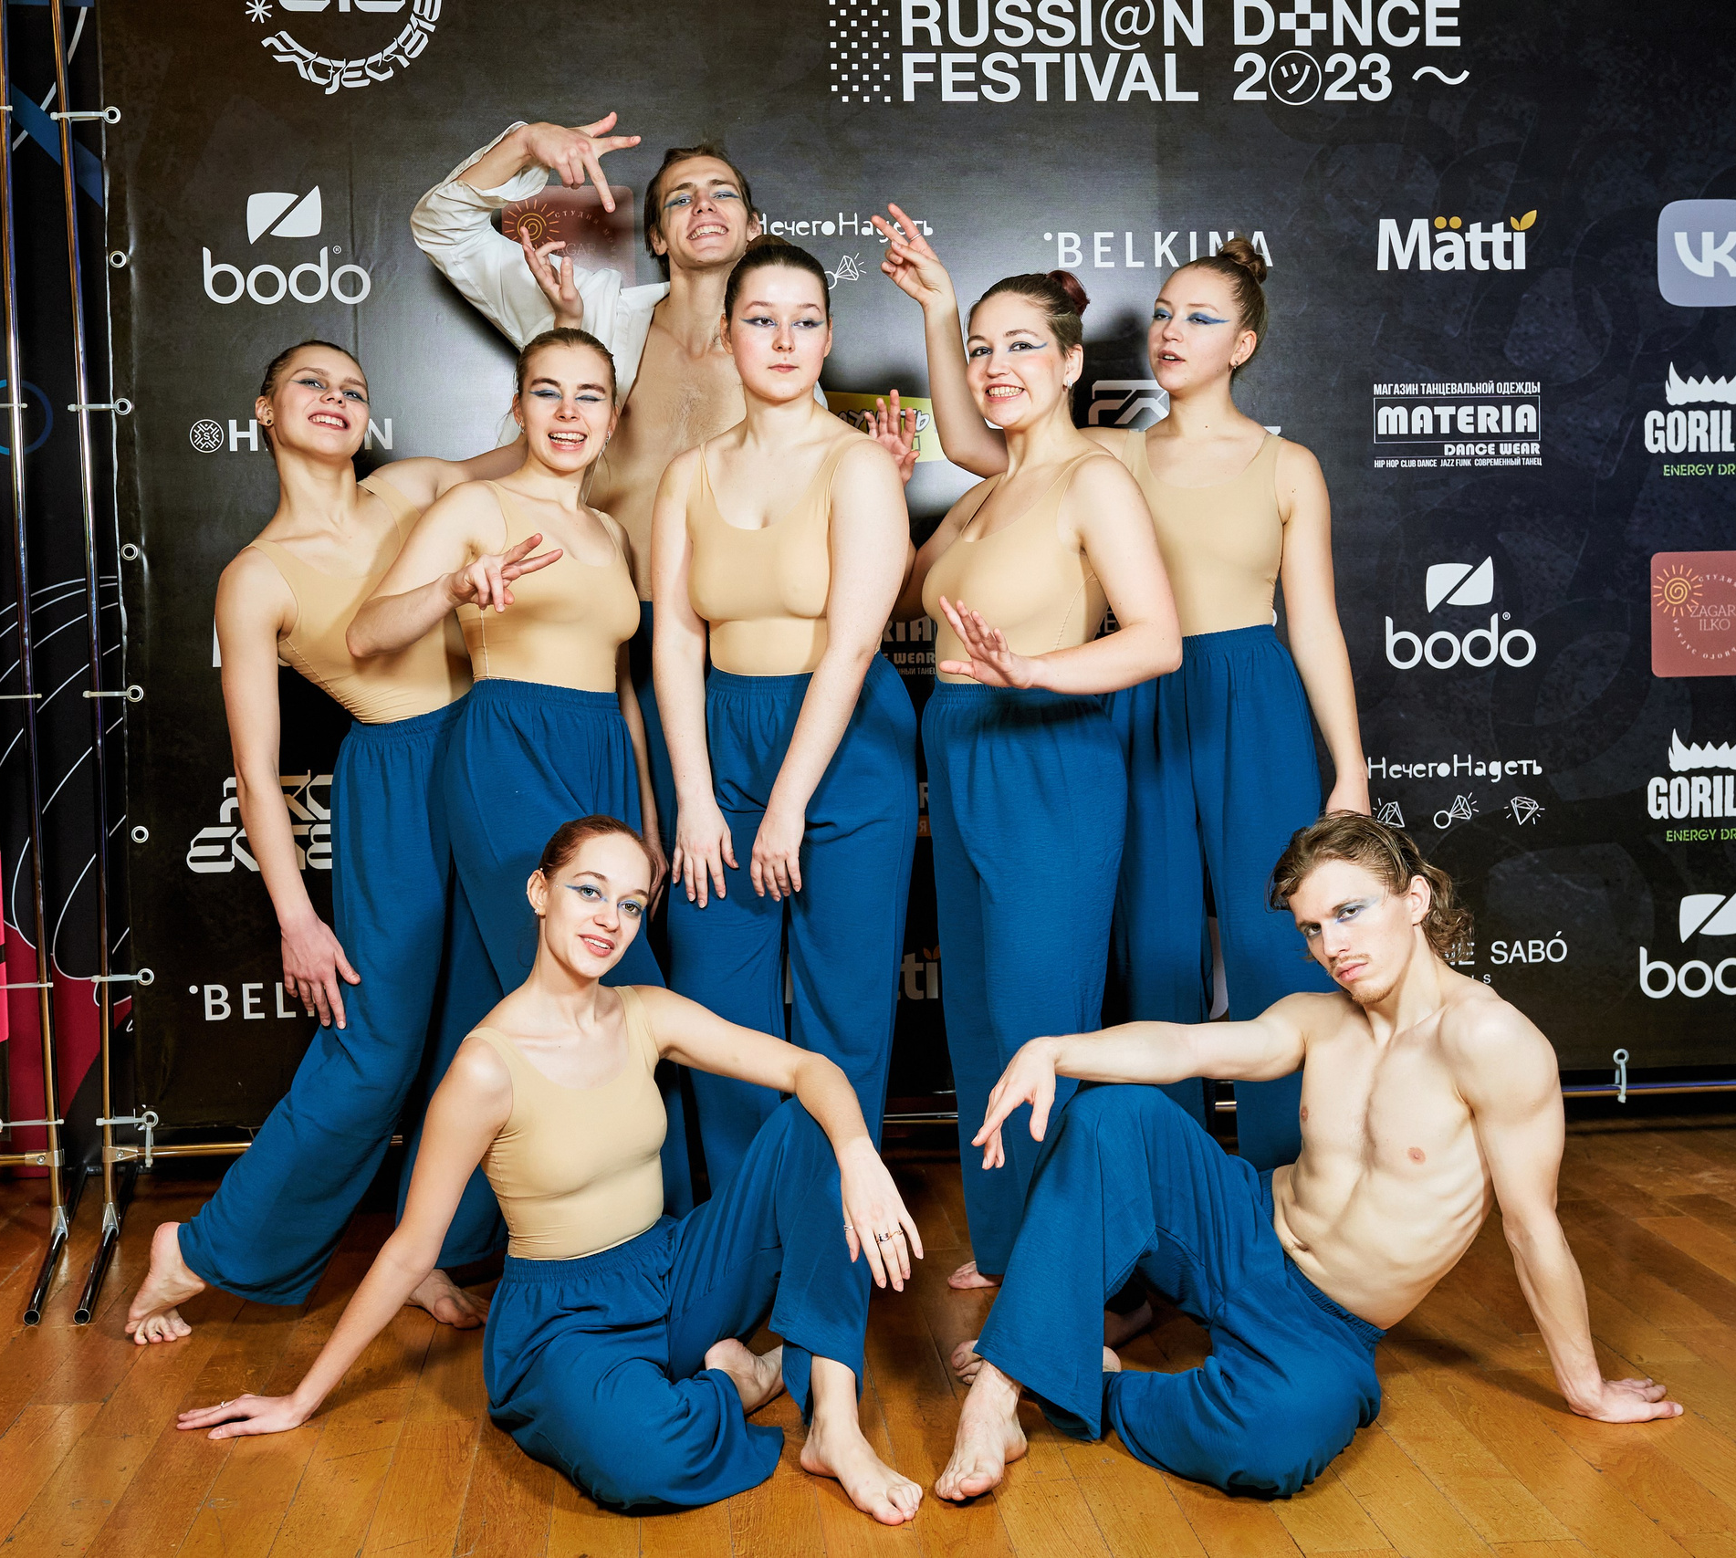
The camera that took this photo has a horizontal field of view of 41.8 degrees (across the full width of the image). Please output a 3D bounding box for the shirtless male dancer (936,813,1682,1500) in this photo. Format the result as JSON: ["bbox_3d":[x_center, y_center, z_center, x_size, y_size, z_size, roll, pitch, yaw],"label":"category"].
[{"bbox_3d":[0.500,0.453,3.009,0.870,0.810,0.870,1,4,41],"label":"shirtless male dancer"}]

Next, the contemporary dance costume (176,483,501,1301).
[{"bbox_3d":[-0.836,0.179,3.594,0.500,1.290,0.440,-3,3,-28],"label":"contemporary dance costume"}]

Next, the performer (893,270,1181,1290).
[{"bbox_3d":[0.261,0.025,3.527,0.540,1.620,0.460,1,4,36],"label":"performer"}]

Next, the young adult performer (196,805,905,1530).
[{"bbox_3d":[-0.420,0.469,2.969,0.930,0.820,0.620,-2,3,-15],"label":"young adult performer"}]

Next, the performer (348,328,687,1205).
[{"bbox_3d":[-0.498,0.092,3.409,0.460,1.530,0.460,-3,4,-35],"label":"performer"}]

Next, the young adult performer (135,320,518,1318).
[{"bbox_3d":[-0.809,0.058,3.607,0.680,1.590,0.500,-3,3,-28],"label":"young adult performer"}]

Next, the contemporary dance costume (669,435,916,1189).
[{"bbox_3d":[-0.107,0.152,3.443,0.410,1.330,0.330,-1,3,0],"label":"contemporary dance costume"}]

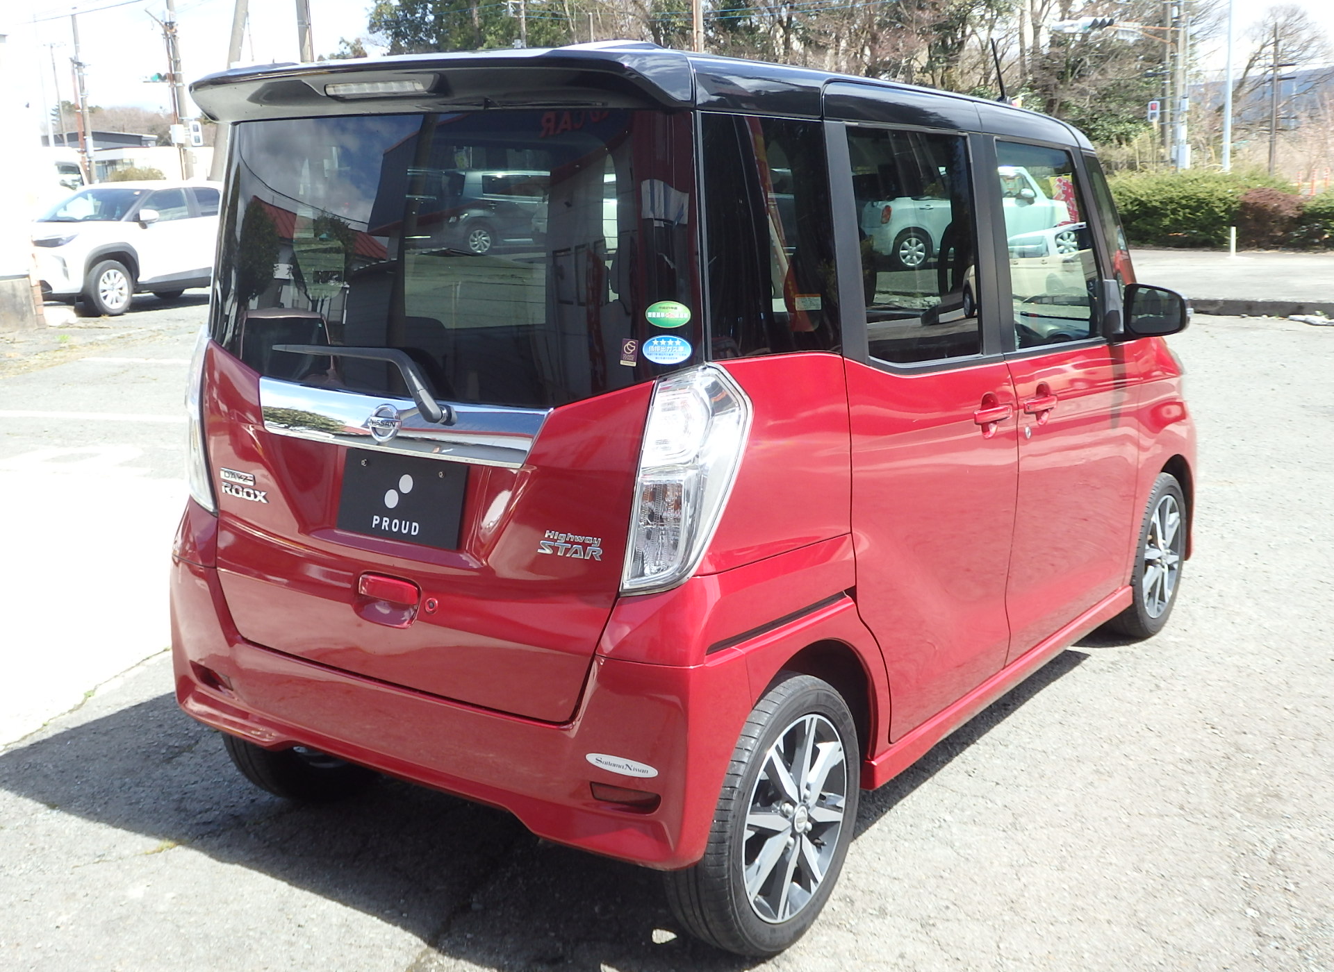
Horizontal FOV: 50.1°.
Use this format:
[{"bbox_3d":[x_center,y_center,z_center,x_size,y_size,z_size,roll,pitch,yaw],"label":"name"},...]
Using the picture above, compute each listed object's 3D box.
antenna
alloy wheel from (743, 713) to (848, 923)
[{"bbox_3d":[0.866,-1.084,3.729,0.025,0.200,0.035,8,46,34],"label":"antenna"},{"bbox_3d":[0.210,0.650,2.849,0.130,0.415,0.415,8,14,34],"label":"alloy wheel"}]

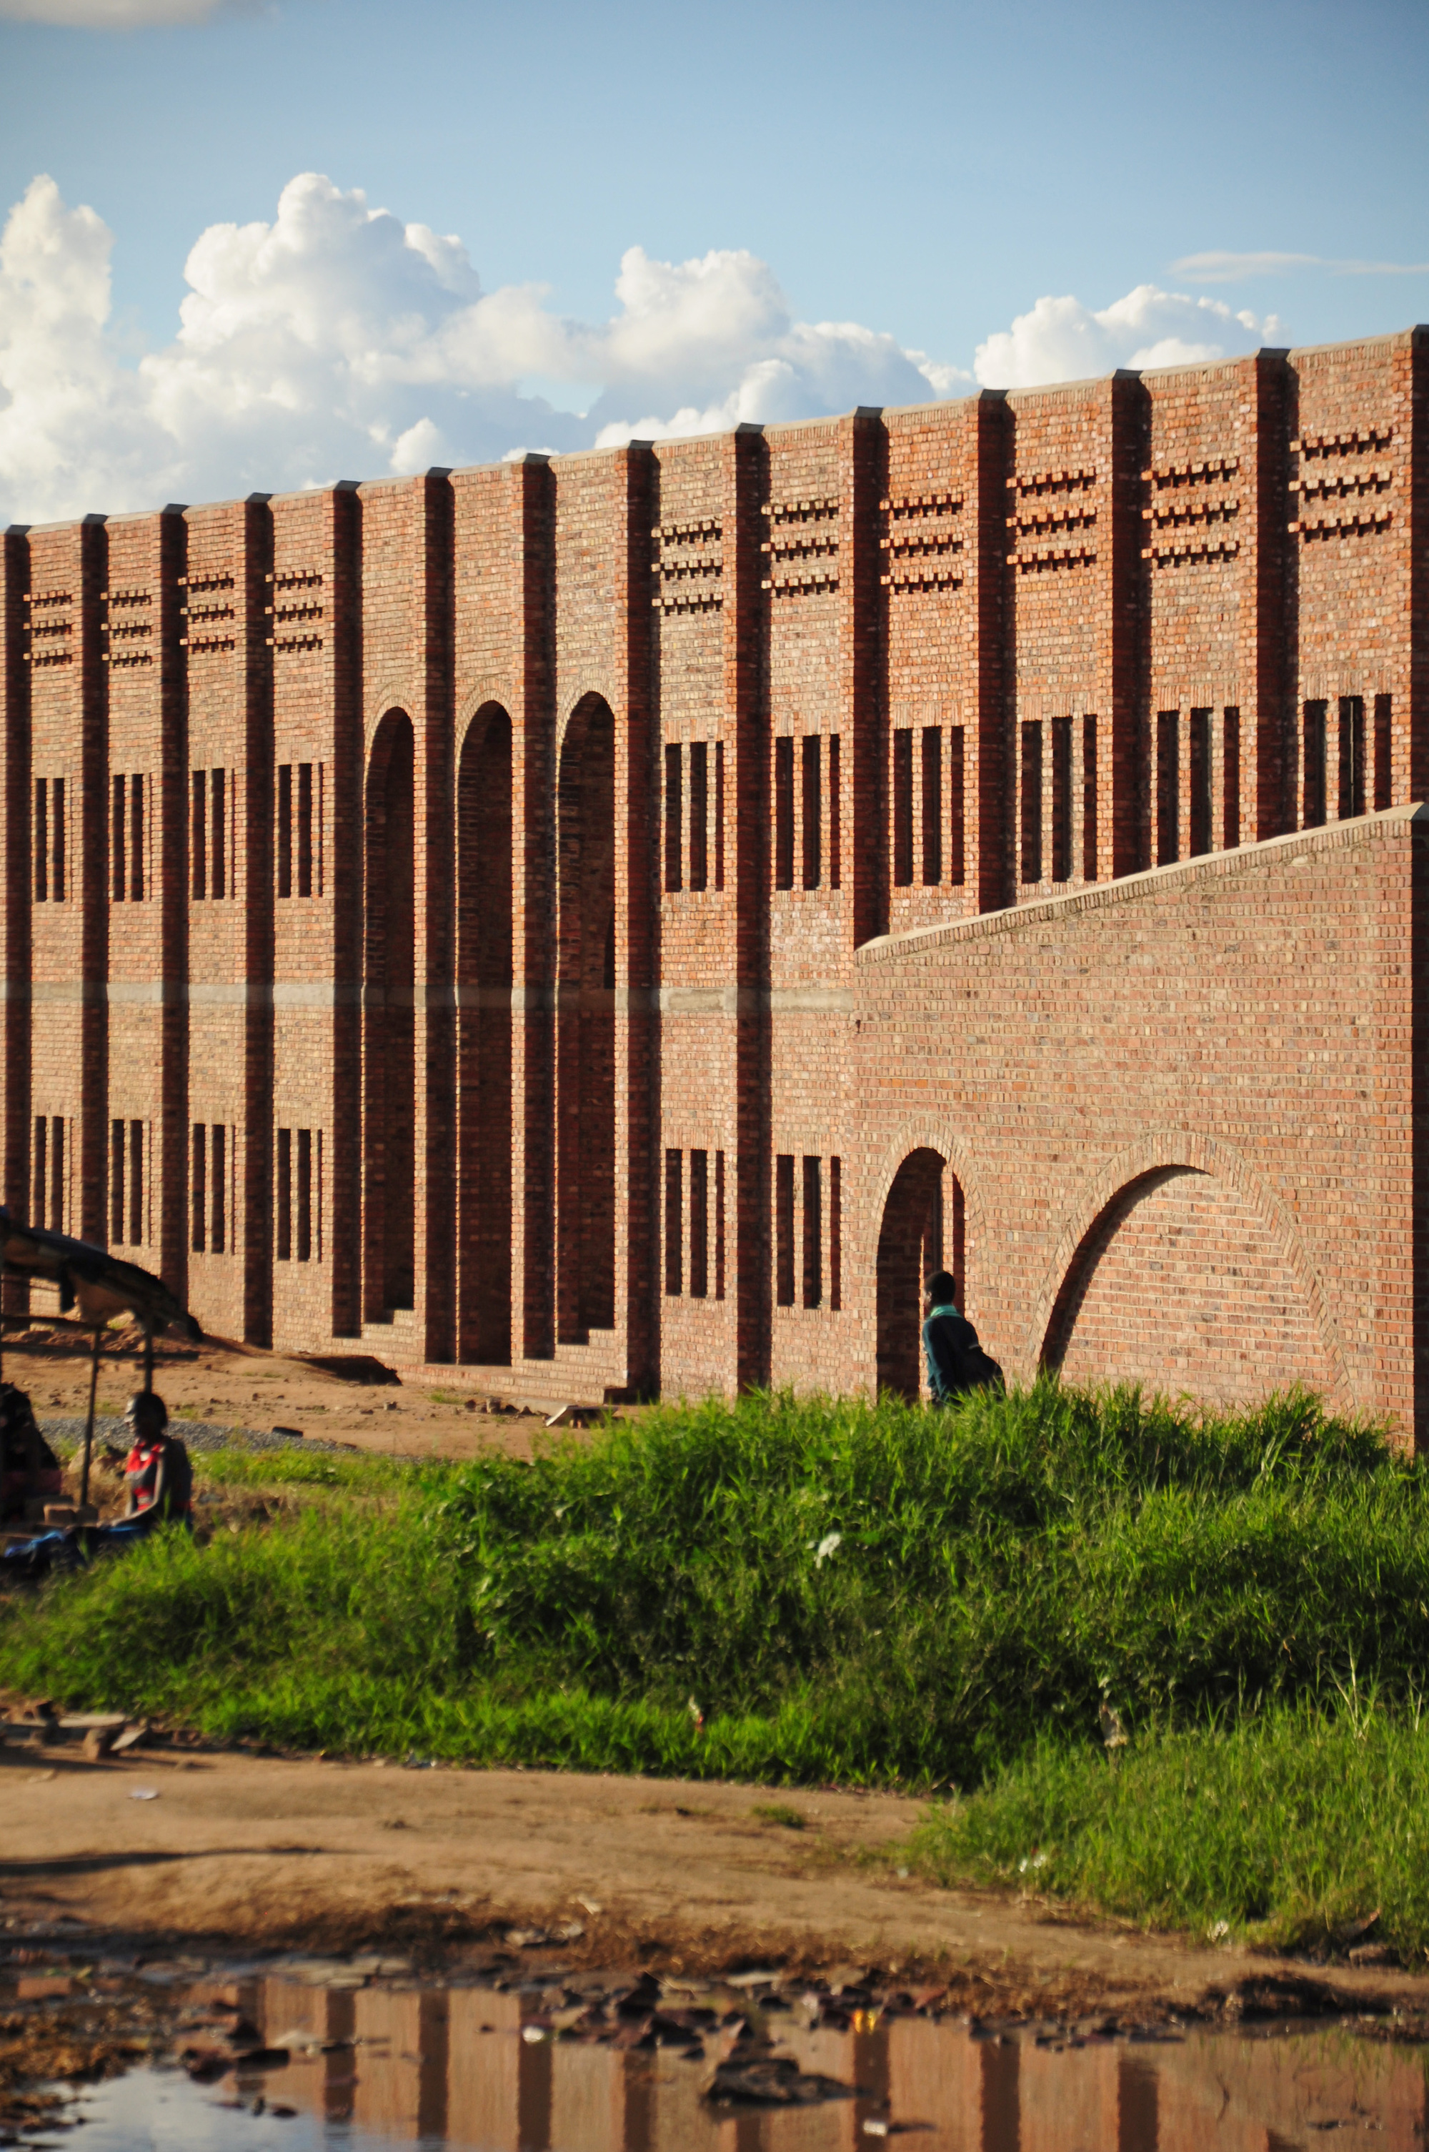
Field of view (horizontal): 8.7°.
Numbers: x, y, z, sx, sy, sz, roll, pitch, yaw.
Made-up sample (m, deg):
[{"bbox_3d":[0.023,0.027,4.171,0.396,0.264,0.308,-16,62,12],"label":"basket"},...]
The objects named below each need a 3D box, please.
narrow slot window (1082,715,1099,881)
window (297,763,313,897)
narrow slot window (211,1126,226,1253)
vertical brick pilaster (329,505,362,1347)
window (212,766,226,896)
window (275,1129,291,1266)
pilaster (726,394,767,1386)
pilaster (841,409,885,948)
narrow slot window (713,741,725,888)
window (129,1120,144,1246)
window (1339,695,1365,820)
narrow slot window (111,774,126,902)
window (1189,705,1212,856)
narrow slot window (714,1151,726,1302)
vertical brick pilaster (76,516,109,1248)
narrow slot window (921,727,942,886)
[{"bbox_3d":[3.257,-2.335,78.917,0.120,1.397,0.419,0,1,-21],"label":"narrow slot window"},{"bbox_3d":[-4.534,-2.762,105.387,0.150,1.506,0.430,0,1,-21],"label":"window"},{"bbox_3d":[-5.628,1.298,107.084,0.180,1.475,0.445,0,1,-21],"label":"narrow slot window"},{"bbox_3d":[-3.869,-1.670,96.735,0.222,8.760,0.345,0,1,-21],"label":"vertical brick pilaster"},{"bbox_3d":[-4.971,-2.470,95.889,0.200,1.315,0.405,0,1,-21],"label":"window"},{"bbox_3d":[-4.767,1.336,104.895,0.180,1.475,0.445,0,1,-21],"label":"window"},{"bbox_3d":[0.260,-1.409,86.150,0.222,9.033,0.345,0,1,-21],"label":"pilaster"},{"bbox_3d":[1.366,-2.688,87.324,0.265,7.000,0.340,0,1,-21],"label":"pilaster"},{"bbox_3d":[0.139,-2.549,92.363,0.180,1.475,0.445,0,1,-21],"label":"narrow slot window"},{"bbox_3d":[-6.564,1.246,108.139,0.200,1.439,0.445,0,1,-21],"label":"window"},{"bbox_3d":[5.369,-2.412,77.661,0.200,1.440,0.445,0,1,-21],"label":"window"},{"bbox_3d":[-6.970,-2.797,110.447,0.180,1.475,0.445,0,1,-21],"label":"narrow slot window"},{"bbox_3d":[4.054,-2.337,76.873,0.120,1.361,0.419,0,1,-21],"label":"window"},{"bbox_3d":[0.163,1.487,93.367,0.150,1.495,0.430,0,1,-21],"label":"narrow slot window"},{"bbox_3d":[-7.507,-1.881,112.460,0.270,9.658,0.370,0,1,-21],"label":"vertical brick pilaster"},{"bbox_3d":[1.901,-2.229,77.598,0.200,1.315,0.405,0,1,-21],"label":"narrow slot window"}]

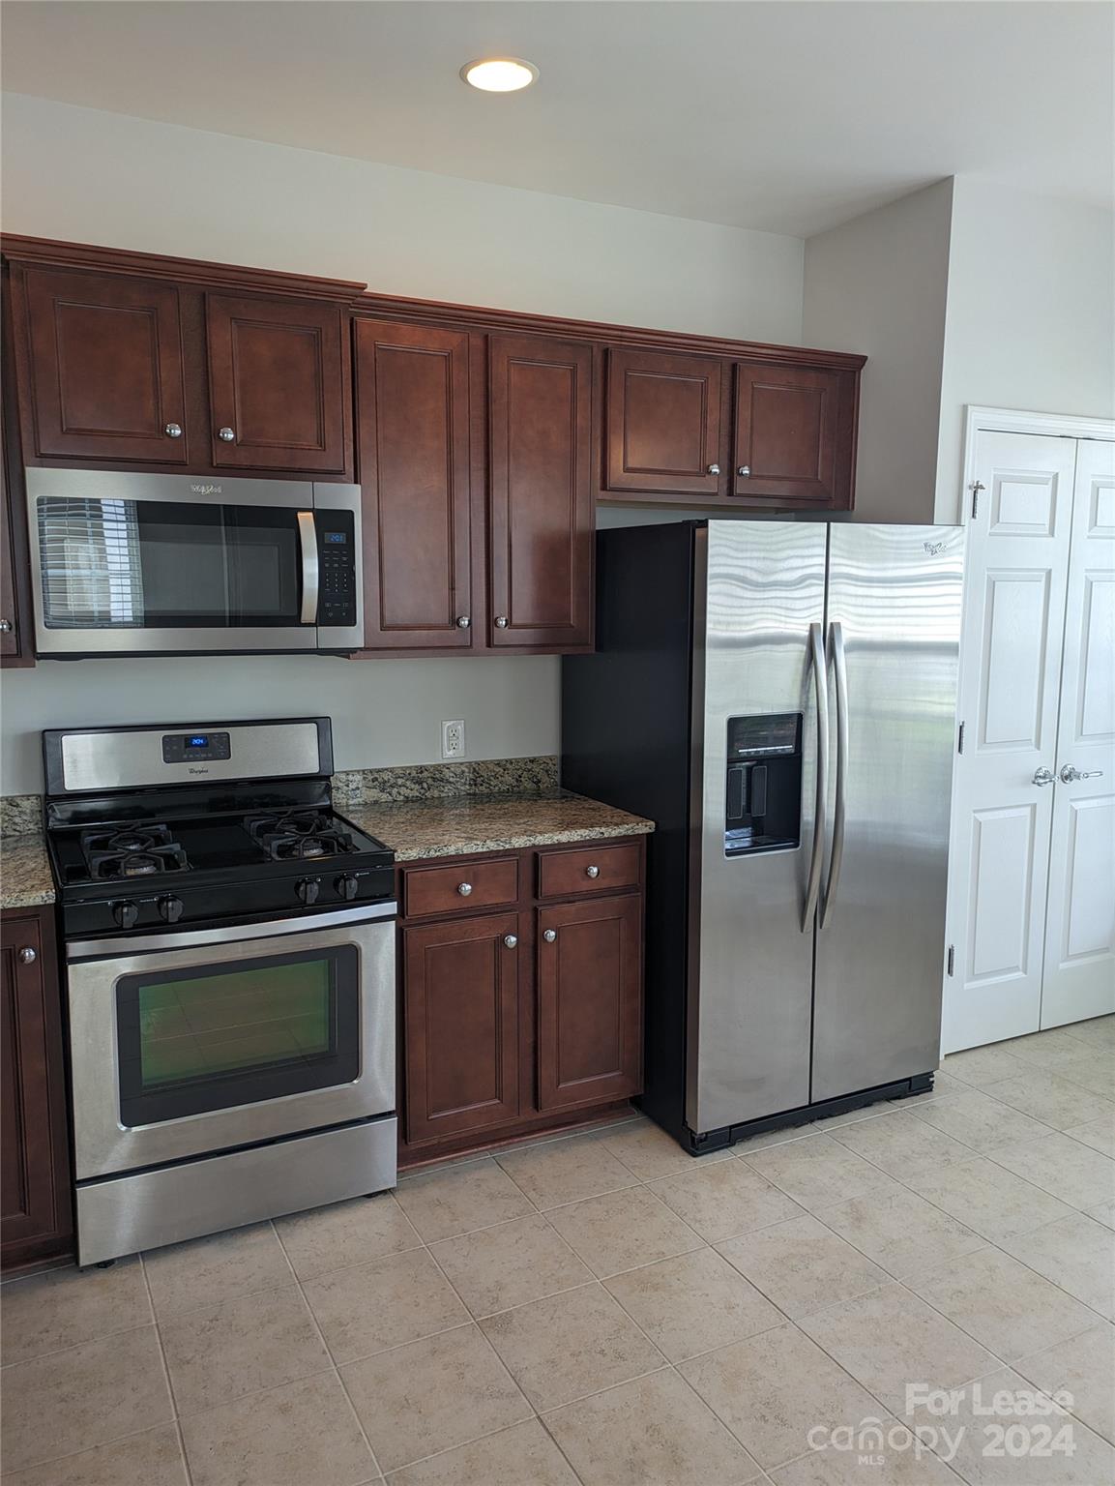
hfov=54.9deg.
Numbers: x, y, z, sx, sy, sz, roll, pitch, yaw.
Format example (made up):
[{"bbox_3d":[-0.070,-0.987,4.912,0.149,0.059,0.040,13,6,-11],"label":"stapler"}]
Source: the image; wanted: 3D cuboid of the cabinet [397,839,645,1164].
[{"bbox_3d":[-0.212,0.680,3.211,0.760,0.880,0.630,-4,9,-26],"label":"cabinet"}]

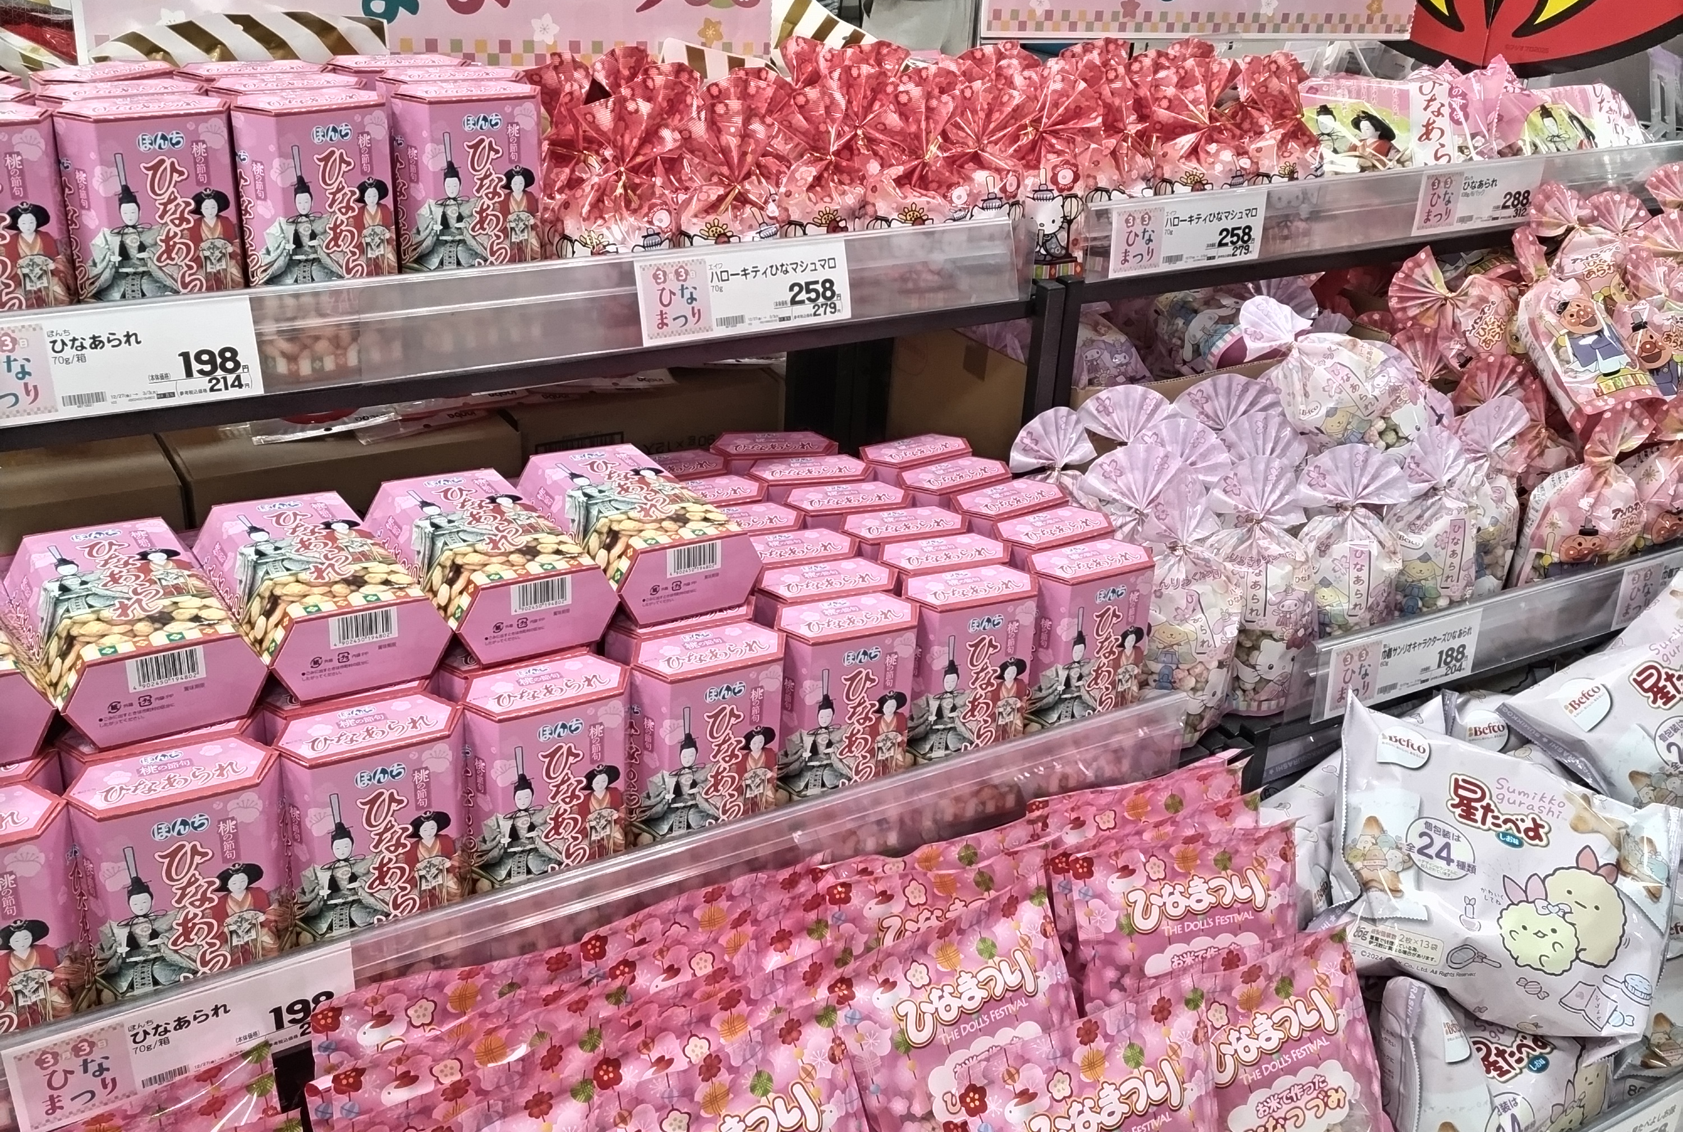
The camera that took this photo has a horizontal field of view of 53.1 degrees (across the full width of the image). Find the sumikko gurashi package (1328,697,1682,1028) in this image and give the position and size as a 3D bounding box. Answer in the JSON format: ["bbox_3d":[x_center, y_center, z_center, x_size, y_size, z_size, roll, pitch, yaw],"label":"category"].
[{"bbox_3d":[0.458,0.210,1.160,0.250,0.185,0.065,17,-17,-10],"label":"sumikko gurashi package"}]

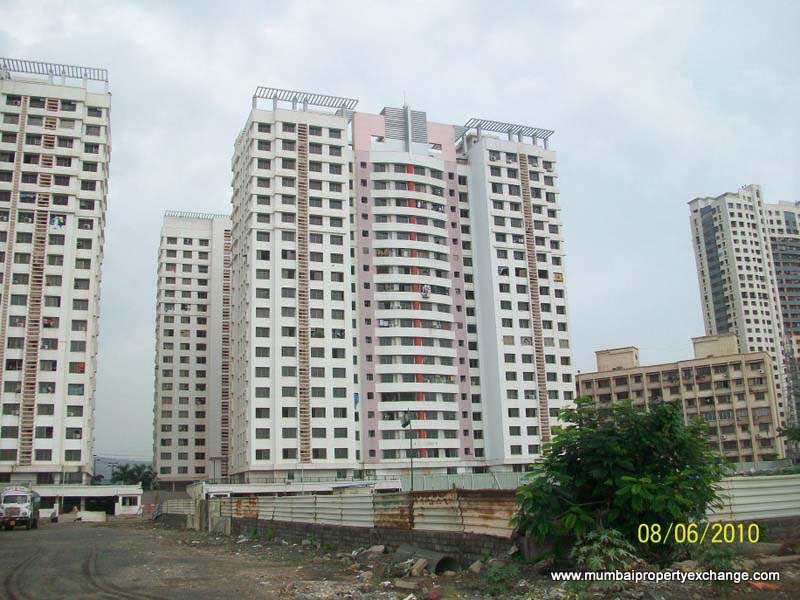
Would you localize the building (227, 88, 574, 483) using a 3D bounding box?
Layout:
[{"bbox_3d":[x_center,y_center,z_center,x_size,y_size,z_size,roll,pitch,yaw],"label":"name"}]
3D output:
[{"bbox_3d":[0.471,-0.248,124.253,54.810,60.750,18.850,3,-15,-21],"label":"building"}]

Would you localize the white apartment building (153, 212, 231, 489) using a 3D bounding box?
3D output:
[{"bbox_3d":[-44.785,12.416,168.261,21.460,60.750,17.400,3,-15,-20],"label":"white apartment building"}]

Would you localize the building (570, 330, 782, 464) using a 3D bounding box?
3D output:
[{"bbox_3d":[57.519,22.769,154.470,38.790,26.550,9.440,-12,-17,35],"label":"building"}]

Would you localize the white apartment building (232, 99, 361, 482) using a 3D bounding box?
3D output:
[{"bbox_3d":[-17.598,-0.707,116.681,15.950,59.300,17.690,3,-15,-21],"label":"white apartment building"}]

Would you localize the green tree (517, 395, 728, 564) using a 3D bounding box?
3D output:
[{"bbox_3d":[4.802,3.948,16.080,4.650,3.600,4.000,-6,-15,16],"label":"green tree"}]

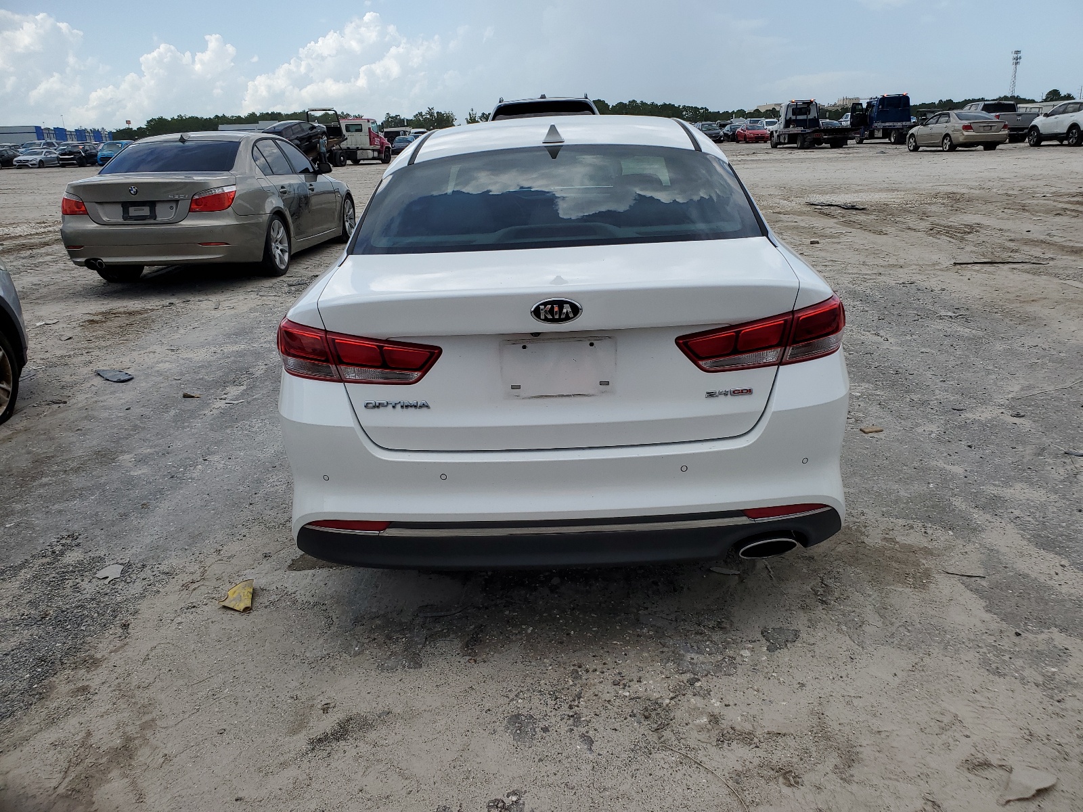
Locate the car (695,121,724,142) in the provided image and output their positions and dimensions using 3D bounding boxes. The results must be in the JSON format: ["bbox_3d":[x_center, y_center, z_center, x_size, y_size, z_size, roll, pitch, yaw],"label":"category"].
[{"bbox_3d":[13.464,-21.996,65.433,1.840,1.580,4.700,-1,19,2],"label":"car"}]

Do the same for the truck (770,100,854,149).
[{"bbox_3d":[15.671,-16.474,47.501,2.500,2.715,9.046,-3,19,0],"label":"truck"}]

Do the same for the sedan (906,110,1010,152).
[{"bbox_3d":[15.889,-10.611,31.378,1.800,1.490,4.800,-3,19,-1],"label":"sedan"}]

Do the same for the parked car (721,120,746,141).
[{"bbox_3d":[16.956,-23.652,70.332,1.820,1.440,4.750,-1,19,3],"label":"parked car"}]

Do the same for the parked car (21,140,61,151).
[{"bbox_3d":[-45.929,-23.377,74.753,1.980,1.870,5.000,-2,19,0],"label":"parked car"}]

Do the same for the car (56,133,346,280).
[{"bbox_3d":[-3.651,-2.482,9.716,1.846,1.475,4.854,-2,19,2],"label":"car"}]

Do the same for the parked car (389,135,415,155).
[{"bbox_3d":[-11.114,-21.205,66.364,1.800,1.460,4.600,-2,19,2],"label":"parked car"}]

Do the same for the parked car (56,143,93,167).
[{"bbox_3d":[-38.271,-20.619,66.979,1.870,1.650,4.500,-5,19,-8],"label":"parked car"}]

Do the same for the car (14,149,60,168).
[{"bbox_3d":[-40.086,-19.782,65.034,1.870,1.410,4.850,-2,19,1],"label":"car"}]

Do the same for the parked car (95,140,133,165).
[{"bbox_3d":[-30.758,-18.364,59.169,1.780,1.680,4.250,-3,19,-4],"label":"parked car"}]

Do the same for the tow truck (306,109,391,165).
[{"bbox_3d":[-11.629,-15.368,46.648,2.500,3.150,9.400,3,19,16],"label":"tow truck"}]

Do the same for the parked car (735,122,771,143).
[{"bbox_3d":[16.925,-21.842,65.127,1.750,1.410,4.450,-2,19,0],"label":"parked car"}]

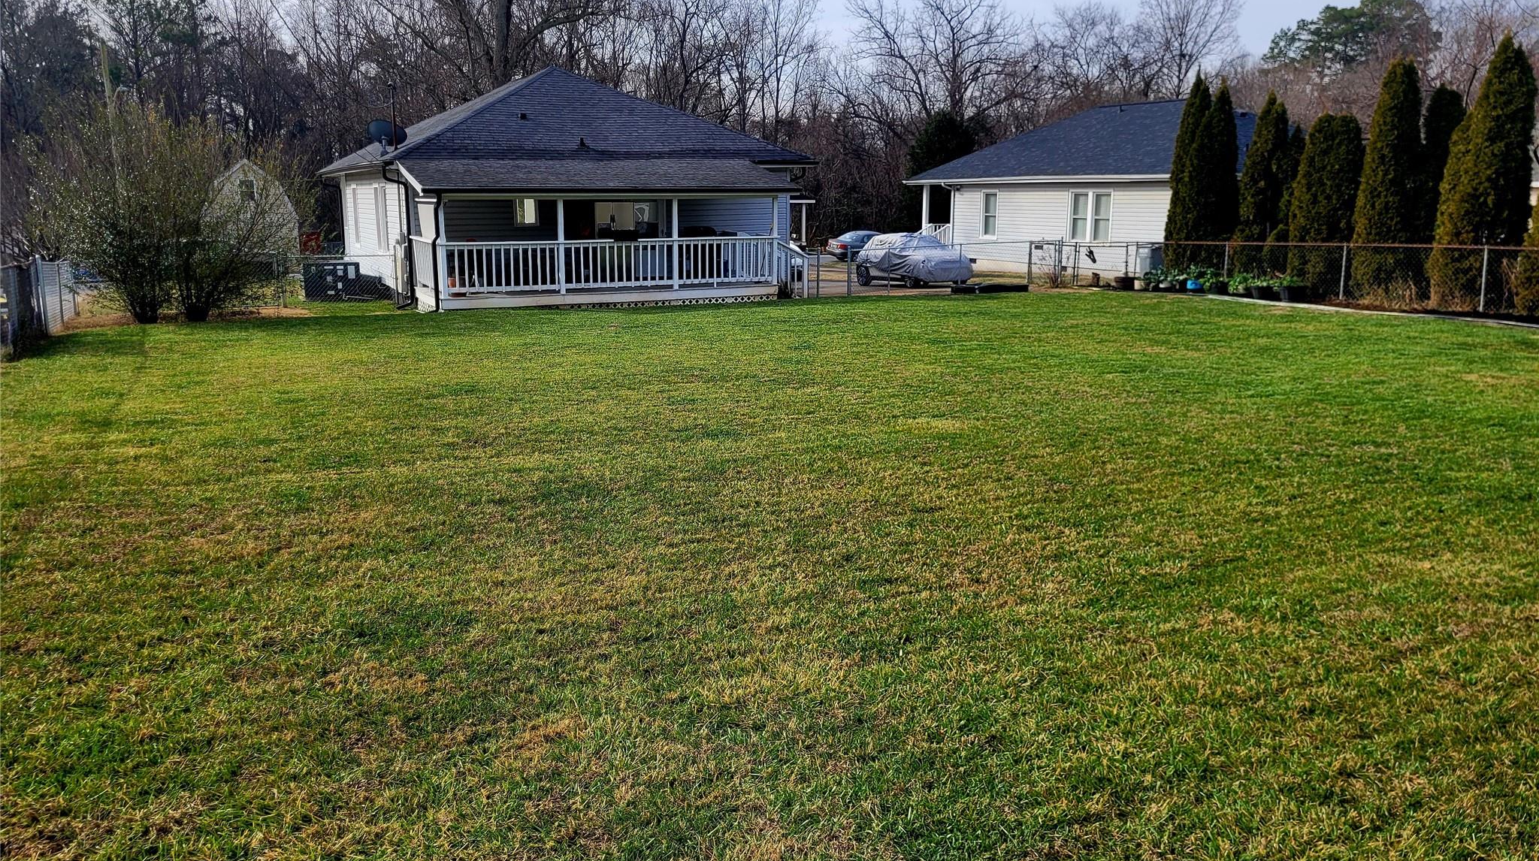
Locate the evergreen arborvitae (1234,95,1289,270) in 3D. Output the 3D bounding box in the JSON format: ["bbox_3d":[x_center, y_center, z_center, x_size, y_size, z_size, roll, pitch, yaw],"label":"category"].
[{"bbox_3d":[11.740,-5.625,27.345,1.270,4.640,1.270,-5,13,-25],"label":"evergreen arborvitae"}]

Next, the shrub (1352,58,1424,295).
[{"bbox_3d":[13.122,-5.274,24.457,1.420,4.980,1.420,-5,13,-25],"label":"shrub"}]

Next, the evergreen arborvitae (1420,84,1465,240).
[{"bbox_3d":[13.912,-4.892,24.029,1.180,4.460,1.180,-5,13,-25],"label":"evergreen arborvitae"}]

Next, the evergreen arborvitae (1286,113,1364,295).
[{"bbox_3d":[12.469,-5.034,25.904,1.480,3.990,1.480,-5,13,-25],"label":"evergreen arborvitae"}]

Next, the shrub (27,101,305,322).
[{"bbox_3d":[-10.215,-3.625,19.468,4.250,3.630,3.800,-6,13,-27],"label":"shrub"}]

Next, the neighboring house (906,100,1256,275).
[{"bbox_3d":[13.417,-8.718,41.403,10.400,5.870,15.800,-5,13,-25],"label":"neighboring house"}]

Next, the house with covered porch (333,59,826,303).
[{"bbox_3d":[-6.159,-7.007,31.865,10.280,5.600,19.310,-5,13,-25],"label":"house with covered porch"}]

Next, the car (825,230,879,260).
[{"bbox_3d":[4.868,-8.500,52.663,4.650,1.450,1.800,-5,13,-25],"label":"car"}]

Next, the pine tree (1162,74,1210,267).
[{"bbox_3d":[10.697,-6.326,29.437,1.220,5.290,1.220,-5,13,-25],"label":"pine tree"}]

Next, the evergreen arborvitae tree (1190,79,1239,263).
[{"bbox_3d":[11.090,-6.081,28.644,1.170,5.060,1.170,-5,13,-25],"label":"evergreen arborvitae tree"}]

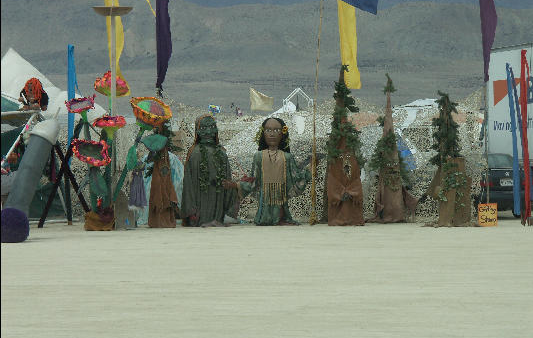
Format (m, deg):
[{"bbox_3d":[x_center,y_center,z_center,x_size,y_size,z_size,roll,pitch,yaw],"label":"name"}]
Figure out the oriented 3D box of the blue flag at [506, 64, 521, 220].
[{"bbox_3d":[4.811,-0.575,48.300,0.140,2.961,0.100,-4,1,0],"label":"blue flag"}]

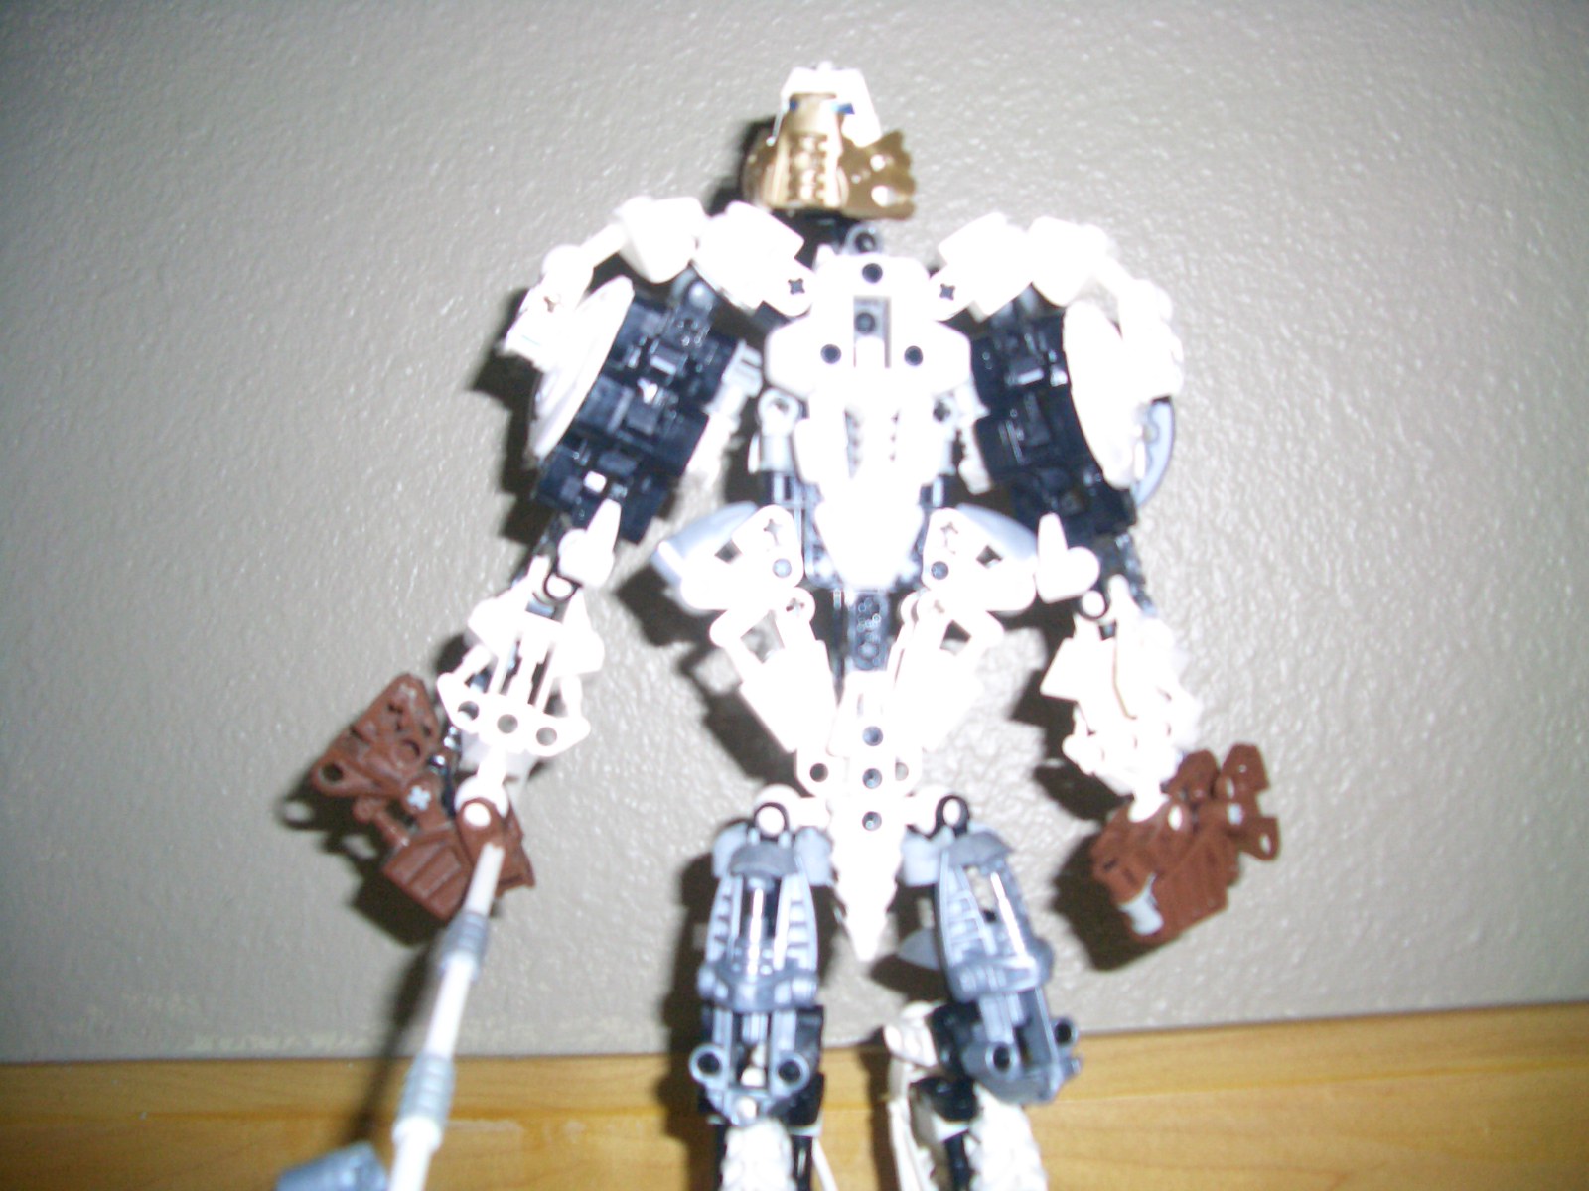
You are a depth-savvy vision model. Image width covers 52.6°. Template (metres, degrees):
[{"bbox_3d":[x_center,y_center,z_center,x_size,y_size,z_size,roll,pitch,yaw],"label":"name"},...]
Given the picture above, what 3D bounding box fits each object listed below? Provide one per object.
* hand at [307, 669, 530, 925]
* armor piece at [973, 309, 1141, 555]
[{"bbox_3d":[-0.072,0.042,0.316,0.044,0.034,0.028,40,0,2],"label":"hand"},{"bbox_3d":[0.052,-0.034,0.321,0.022,0.043,0.022,-17,-2,-3],"label":"armor piece"}]

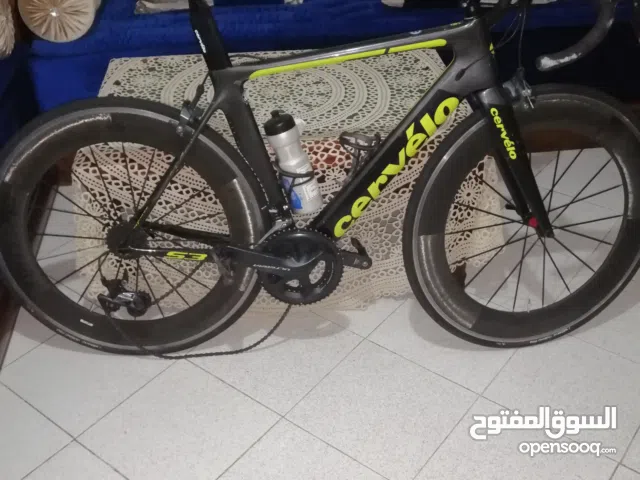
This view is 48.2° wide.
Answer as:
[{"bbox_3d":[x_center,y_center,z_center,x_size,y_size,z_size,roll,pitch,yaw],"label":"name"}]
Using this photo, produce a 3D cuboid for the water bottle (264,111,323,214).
[{"bbox_3d":[-0.064,-0.180,1.638,0.074,0.241,0.074,-14,24,6],"label":"water bottle"}]

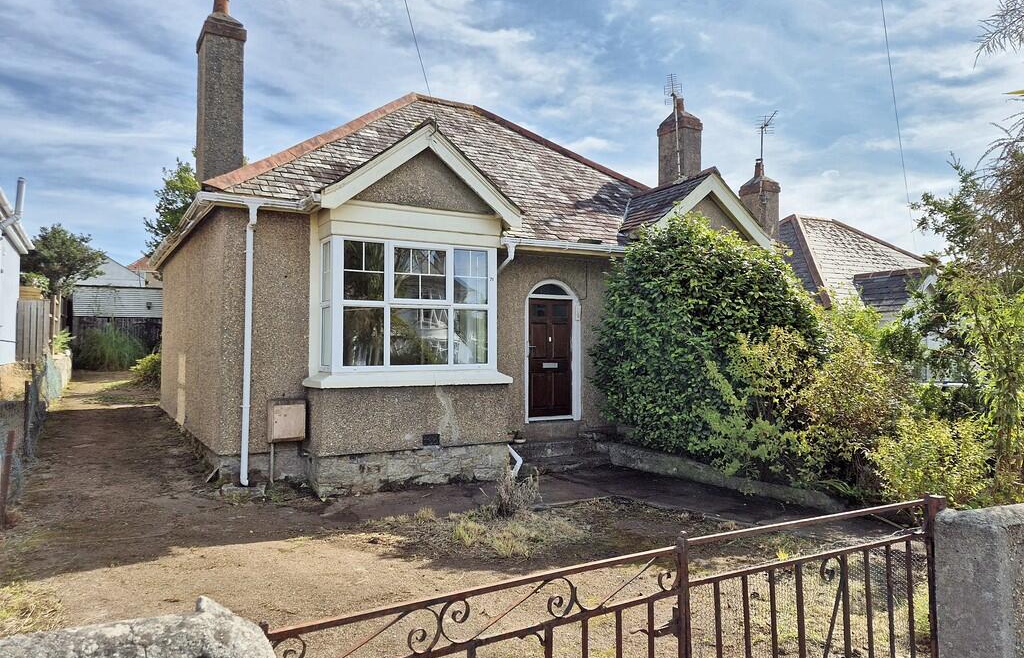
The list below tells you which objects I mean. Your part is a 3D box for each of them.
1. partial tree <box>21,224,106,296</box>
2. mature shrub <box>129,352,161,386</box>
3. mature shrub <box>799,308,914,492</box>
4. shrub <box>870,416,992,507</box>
[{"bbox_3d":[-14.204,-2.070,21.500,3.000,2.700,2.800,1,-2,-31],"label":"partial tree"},{"bbox_3d":[-10.151,1.131,19.000,1.200,1.100,1.200,1,-2,-31],"label":"mature shrub"},{"bbox_3d":[4.152,0.862,8.200,1.450,2.200,1.400,1,-2,-31],"label":"mature shrub"},{"bbox_3d":[4.562,1.463,7.400,1.350,1.050,1.200,1,-2,-31],"label":"shrub"}]

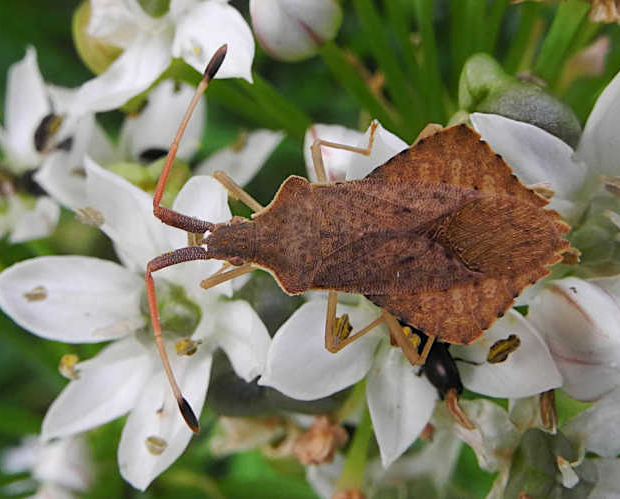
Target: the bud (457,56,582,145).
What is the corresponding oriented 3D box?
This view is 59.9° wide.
[{"bbox_3d":[0.008,-0.006,0.021,0.004,0.003,0.004,6,14,0],"label":"bud"}]

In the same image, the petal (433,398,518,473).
[{"bbox_3d":[0.006,0.007,0.021,0.003,0.003,0.001,0,6,0],"label":"petal"}]

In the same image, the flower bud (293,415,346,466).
[{"bbox_3d":[0.000,0.008,0.021,0.002,0.002,0.002,0,11,0],"label":"flower bud"}]

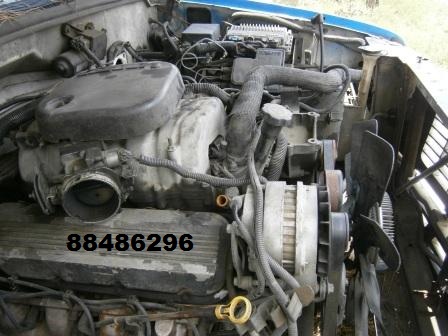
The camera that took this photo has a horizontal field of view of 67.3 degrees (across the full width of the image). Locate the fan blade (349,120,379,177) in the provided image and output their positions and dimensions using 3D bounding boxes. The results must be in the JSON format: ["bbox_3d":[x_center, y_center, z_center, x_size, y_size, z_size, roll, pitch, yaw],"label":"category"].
[{"bbox_3d":[0.337,-0.037,0.810,0.030,0.160,0.095,9,-11,-21],"label":"fan blade"}]

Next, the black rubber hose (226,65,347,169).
[{"bbox_3d":[0.152,-0.115,0.729,0.248,0.108,0.331,5,39,12],"label":"black rubber hose"}]

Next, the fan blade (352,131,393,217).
[{"bbox_3d":[0.302,0.003,0.685,0.030,0.160,0.095,-21,40,-13],"label":"fan blade"}]

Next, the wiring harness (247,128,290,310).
[{"bbox_3d":[0.081,0.062,0.553,0.090,0.143,0.292,5,39,12],"label":"wiring harness"}]

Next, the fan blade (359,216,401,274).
[{"bbox_3d":[0.286,0.131,0.637,0.030,0.095,0.160,-36,-7,13],"label":"fan blade"}]

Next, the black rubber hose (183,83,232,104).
[{"bbox_3d":[-0.036,-0.175,0.787,0.133,0.037,0.062,5,39,12],"label":"black rubber hose"}]

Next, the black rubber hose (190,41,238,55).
[{"bbox_3d":[-0.028,-0.389,1.072,0.163,0.038,0.052,5,39,12],"label":"black rubber hose"}]

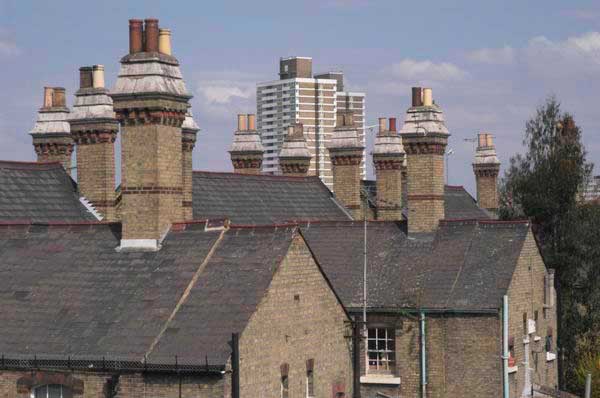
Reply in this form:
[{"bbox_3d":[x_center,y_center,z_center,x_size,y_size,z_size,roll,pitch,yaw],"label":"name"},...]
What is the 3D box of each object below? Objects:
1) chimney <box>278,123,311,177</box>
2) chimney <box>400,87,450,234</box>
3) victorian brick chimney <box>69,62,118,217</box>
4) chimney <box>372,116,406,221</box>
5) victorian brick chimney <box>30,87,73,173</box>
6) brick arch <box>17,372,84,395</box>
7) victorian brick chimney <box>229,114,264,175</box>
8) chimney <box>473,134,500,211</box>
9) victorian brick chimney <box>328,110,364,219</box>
[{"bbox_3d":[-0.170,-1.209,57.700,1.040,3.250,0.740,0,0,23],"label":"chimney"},{"bbox_3d":[3.631,-1.096,44.700,1.050,4.250,1.260,0,0,23],"label":"chimney"},{"bbox_3d":[-4.816,-1.310,36.200,1.040,3.650,0.740,0,0,23],"label":"victorian brick chimney"},{"bbox_3d":[3.237,-1.117,56.000,1.040,3.700,0.740,0,0,23],"label":"chimney"},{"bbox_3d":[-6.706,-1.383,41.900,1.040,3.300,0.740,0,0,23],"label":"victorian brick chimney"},{"bbox_3d":[-4.208,3.140,26.432,1.330,0.360,0.200,0,0,23],"label":"brick arch"},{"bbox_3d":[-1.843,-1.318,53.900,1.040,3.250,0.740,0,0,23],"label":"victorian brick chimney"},{"bbox_3d":[8.135,-1.100,67.400,1.040,3.550,0.740,0,0,23],"label":"chimney"},{"bbox_3d":[1.546,-1.134,51.600,1.040,3.600,0.740,0,0,23],"label":"victorian brick chimney"}]

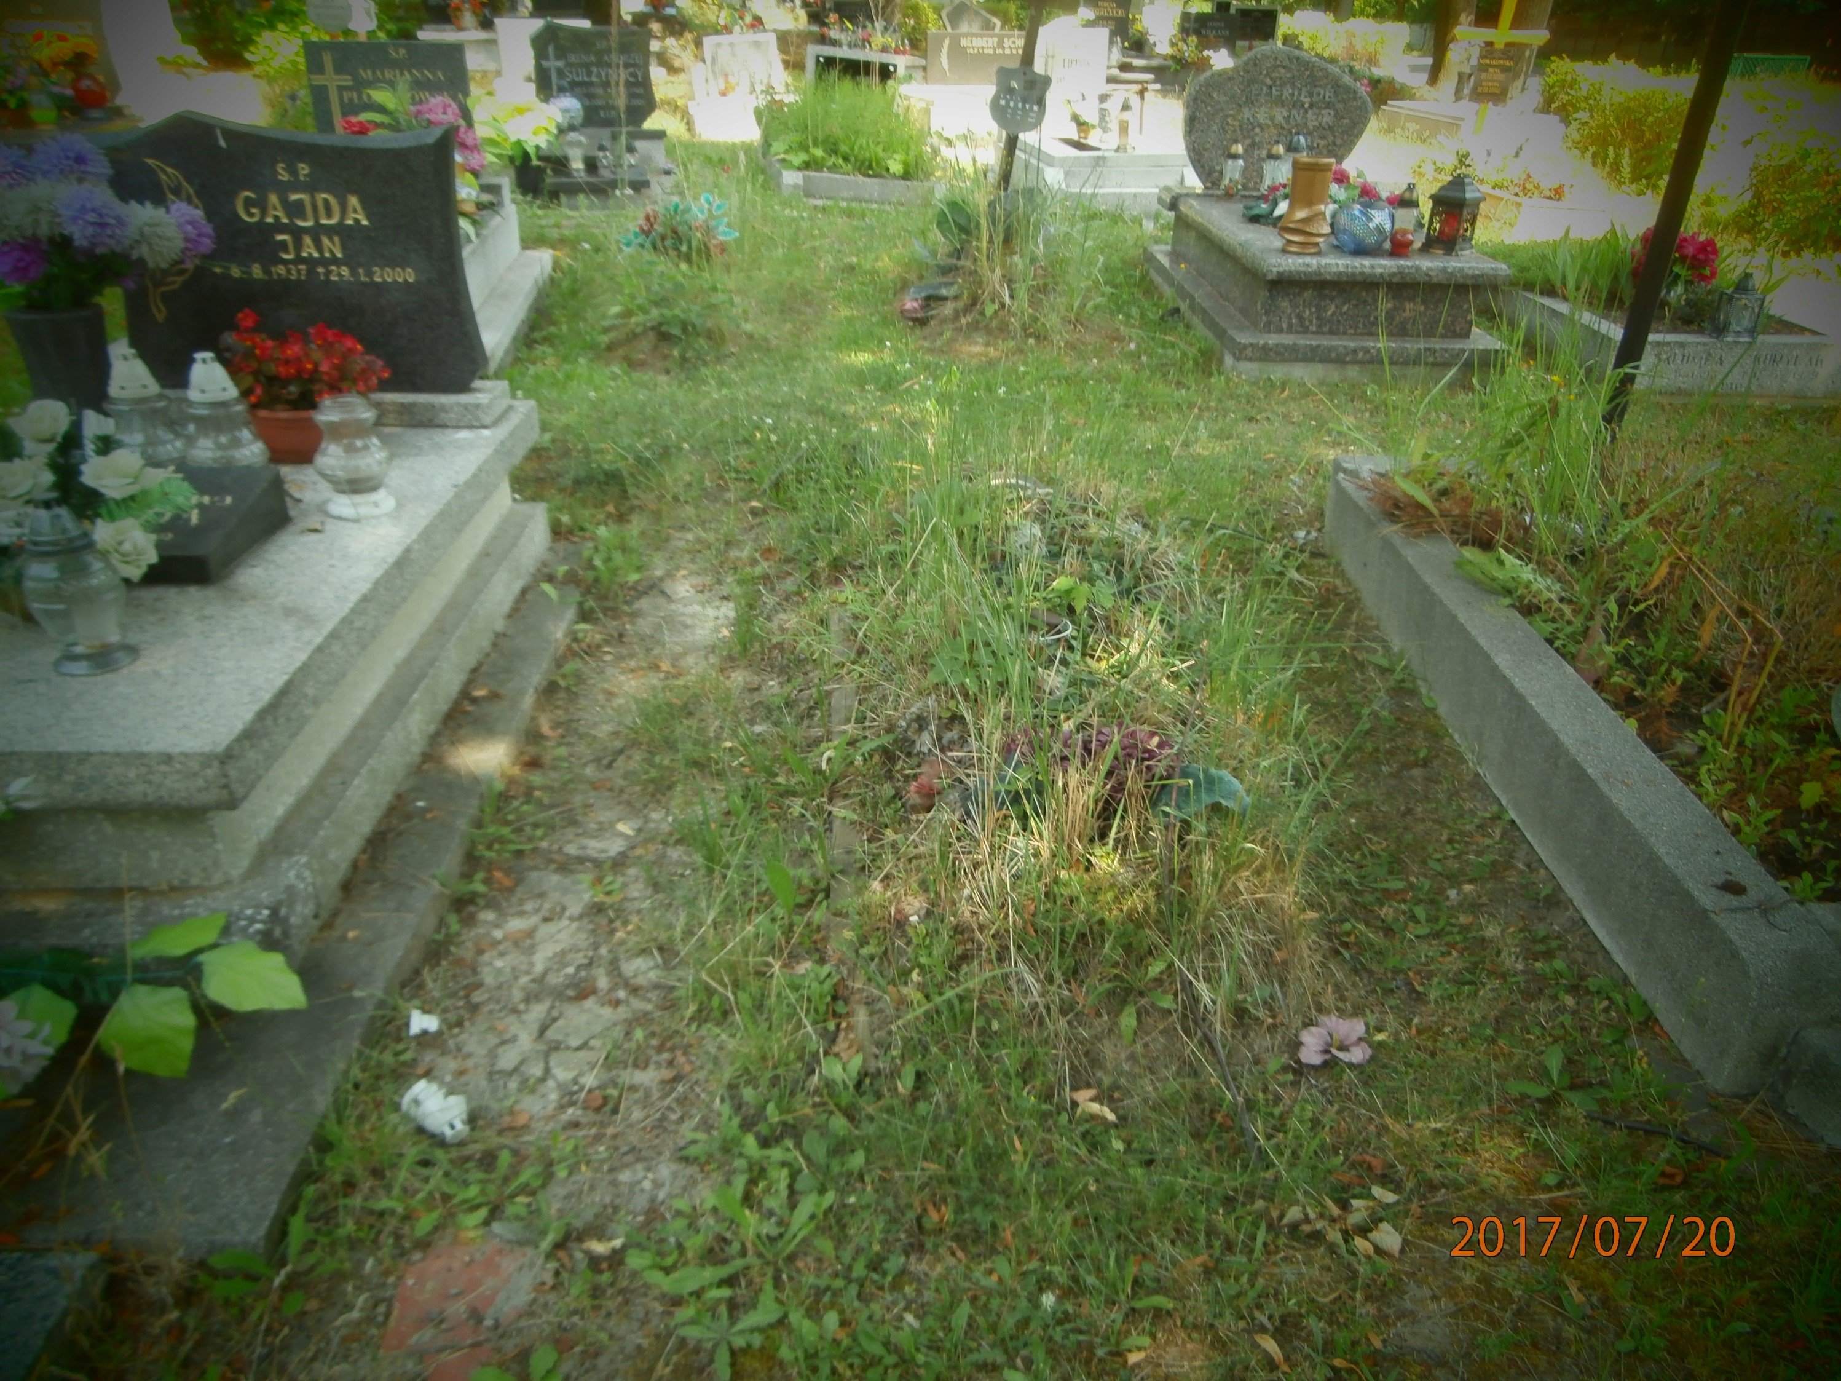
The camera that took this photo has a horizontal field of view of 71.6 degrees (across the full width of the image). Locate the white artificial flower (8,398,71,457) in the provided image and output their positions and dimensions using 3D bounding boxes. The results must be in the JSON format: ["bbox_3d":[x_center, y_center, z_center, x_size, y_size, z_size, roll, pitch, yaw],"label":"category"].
[{"bbox_3d":[-1.380,-0.411,2.000,0.090,0.075,0.085,-10,29,-21],"label":"white artificial flower"}]

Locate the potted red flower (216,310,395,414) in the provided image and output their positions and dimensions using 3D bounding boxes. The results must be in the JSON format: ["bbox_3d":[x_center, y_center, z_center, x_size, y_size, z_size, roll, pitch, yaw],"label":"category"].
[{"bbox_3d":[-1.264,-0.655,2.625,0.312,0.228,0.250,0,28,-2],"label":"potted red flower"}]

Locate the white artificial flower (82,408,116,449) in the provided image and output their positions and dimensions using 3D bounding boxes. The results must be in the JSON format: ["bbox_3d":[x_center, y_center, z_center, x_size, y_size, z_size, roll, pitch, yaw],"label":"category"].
[{"bbox_3d":[-1.333,-0.421,2.070,0.055,0.065,0.055,-16,33,-29],"label":"white artificial flower"}]

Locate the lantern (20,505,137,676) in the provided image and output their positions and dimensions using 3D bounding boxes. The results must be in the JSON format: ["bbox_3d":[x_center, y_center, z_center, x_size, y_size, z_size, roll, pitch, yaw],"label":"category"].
[{"bbox_3d":[-1.267,-0.164,1.908,0.150,0.265,0.150,0,27,-3],"label":"lantern"}]

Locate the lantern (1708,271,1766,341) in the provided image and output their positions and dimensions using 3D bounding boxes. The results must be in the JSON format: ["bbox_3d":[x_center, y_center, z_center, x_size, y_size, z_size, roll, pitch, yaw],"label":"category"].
[{"bbox_3d":[2.822,-1.324,4.385,0.120,0.213,0.120,8,28,13],"label":"lantern"}]

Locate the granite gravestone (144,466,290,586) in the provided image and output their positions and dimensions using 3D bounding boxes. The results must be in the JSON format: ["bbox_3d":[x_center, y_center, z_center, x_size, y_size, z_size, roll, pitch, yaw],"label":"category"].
[{"bbox_3d":[-1.321,-0.289,2.176,0.345,0.100,0.300,0,28,-2],"label":"granite gravestone"}]

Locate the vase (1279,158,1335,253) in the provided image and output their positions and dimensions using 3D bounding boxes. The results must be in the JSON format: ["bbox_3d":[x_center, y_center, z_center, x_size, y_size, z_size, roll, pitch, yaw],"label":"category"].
[{"bbox_3d":[1.412,-1.772,4.660,0.190,0.305,0.190,9,29,13],"label":"vase"}]

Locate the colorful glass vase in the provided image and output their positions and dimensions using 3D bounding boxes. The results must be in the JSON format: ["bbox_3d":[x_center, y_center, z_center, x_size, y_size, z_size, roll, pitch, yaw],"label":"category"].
[{"bbox_3d":[1.690,-1.770,4.873,0.214,0.168,0.214,1,27,0],"label":"colorful glass vase"}]

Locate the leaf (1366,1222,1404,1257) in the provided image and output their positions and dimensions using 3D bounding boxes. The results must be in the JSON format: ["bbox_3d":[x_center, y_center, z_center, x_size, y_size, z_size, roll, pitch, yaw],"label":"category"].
[{"bbox_3d":[0.550,0.649,1.510,0.043,0.015,0.045,16,31,25],"label":"leaf"}]

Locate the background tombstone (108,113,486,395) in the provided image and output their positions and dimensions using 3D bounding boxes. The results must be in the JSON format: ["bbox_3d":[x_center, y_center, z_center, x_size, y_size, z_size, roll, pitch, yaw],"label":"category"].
[{"bbox_3d":[-1.388,-0.961,2.824,0.790,0.576,0.100,0,28,-2],"label":"background tombstone"}]

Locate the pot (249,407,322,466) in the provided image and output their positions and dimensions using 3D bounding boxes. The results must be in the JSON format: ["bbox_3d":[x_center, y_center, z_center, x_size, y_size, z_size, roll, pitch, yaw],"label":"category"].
[{"bbox_3d":[-1.270,-0.515,2.570,0.152,0.112,0.152,-12,31,-24],"label":"pot"}]

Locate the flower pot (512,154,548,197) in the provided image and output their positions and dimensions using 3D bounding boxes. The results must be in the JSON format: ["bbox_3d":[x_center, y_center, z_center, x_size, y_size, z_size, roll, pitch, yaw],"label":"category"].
[{"bbox_3d":[-2.521,-3.347,8.260,0.195,0.250,0.195,0,28,-2],"label":"flower pot"}]

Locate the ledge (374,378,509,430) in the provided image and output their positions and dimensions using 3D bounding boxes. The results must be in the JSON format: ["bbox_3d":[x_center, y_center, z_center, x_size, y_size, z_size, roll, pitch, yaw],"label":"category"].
[{"bbox_3d":[-1.507,-0.731,3.232,0.860,0.062,0.230,0,27,-3],"label":"ledge"}]

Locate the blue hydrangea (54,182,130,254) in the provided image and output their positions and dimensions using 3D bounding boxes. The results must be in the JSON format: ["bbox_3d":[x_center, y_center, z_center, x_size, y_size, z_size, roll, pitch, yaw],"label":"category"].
[{"bbox_3d":[-1.408,-0.803,2.170,0.118,0.110,0.115,-15,32,-28],"label":"blue hydrangea"}]

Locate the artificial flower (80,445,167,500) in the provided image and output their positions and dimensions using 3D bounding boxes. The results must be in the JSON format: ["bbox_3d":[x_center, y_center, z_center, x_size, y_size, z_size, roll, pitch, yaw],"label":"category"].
[{"bbox_3d":[-1.278,-0.350,2.050,0.120,0.075,0.100,-10,29,-21],"label":"artificial flower"}]

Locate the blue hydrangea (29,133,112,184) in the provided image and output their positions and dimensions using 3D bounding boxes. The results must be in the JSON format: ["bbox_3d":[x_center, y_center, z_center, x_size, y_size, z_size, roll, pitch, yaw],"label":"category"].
[{"bbox_3d":[-1.478,-0.919,2.220,0.125,0.100,0.120,-15,32,-28],"label":"blue hydrangea"}]

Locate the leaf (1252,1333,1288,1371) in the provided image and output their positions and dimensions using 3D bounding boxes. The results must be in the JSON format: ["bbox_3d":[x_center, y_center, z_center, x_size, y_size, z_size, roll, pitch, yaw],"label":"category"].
[{"bbox_3d":[0.371,0.697,1.344,0.016,0.012,0.048,-18,33,-32],"label":"leaf"}]

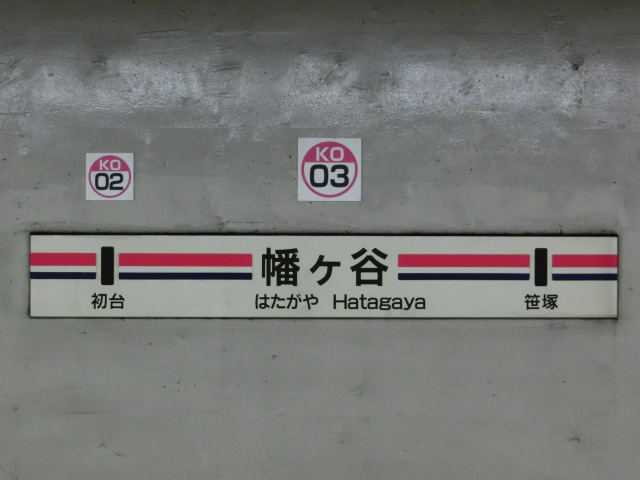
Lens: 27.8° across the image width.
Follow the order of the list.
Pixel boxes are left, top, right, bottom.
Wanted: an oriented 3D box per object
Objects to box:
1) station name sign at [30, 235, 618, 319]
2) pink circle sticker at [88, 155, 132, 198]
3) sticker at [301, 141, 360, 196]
[{"bbox_3d":[0.016,0.149,5.301,2.404,0.340,0.030,0,0,-2],"label":"station name sign"},{"bbox_3d":[-0.856,-0.259,5.287,0.180,0.180,0.004,0,0,-2],"label":"pink circle sticker"},{"bbox_3d":[0.039,-0.290,5.316,0.238,0.238,0.004,0,0,-2],"label":"sticker"}]

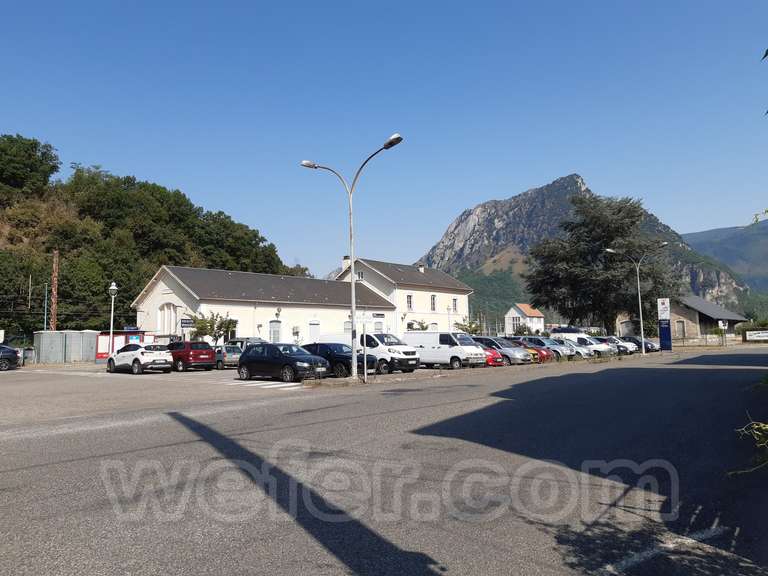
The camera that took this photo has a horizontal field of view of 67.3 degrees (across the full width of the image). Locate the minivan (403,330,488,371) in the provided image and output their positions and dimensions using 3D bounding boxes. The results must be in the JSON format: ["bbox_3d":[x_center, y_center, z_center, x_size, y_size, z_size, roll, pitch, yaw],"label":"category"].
[{"bbox_3d":[3.229,3.358,31.626,4.535,1.940,1.905,-5,-7,41],"label":"minivan"}]

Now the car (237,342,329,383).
[{"bbox_3d":[-4.232,3.011,23.746,4.222,1.462,1.790,-5,-6,39],"label":"car"}]

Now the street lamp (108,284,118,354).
[{"bbox_3d":[-17.684,2.522,37.500,0.560,5.730,0.560,-1,-5,0],"label":"street lamp"}]

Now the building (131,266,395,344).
[{"bbox_3d":[-10.666,2.892,57.272,10.870,8.250,23.970,-6,-7,41],"label":"building"}]

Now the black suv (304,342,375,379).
[{"bbox_3d":[-2.284,3.214,26.164,4.300,1.550,1.820,-6,-7,41],"label":"black suv"}]

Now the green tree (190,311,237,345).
[{"bbox_3d":[-11.504,3.449,39.138,3.000,3.500,3.100,-5,-7,41],"label":"green tree"}]

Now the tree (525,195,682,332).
[{"bbox_3d":[27.025,-2.060,72.000,18.000,18.980,18.000,-1,-5,0],"label":"tree"}]

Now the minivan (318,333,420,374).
[{"bbox_3d":[-0.735,3.069,27.448,5.024,1.895,1.950,-5,-7,40],"label":"minivan"}]

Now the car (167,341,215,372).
[{"bbox_3d":[-11.416,3.853,32.832,4.446,1.620,1.820,-6,-7,44],"label":"car"}]

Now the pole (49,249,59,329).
[{"bbox_3d":[-27.857,1.546,48.659,0.370,9.430,0.370,-5,-7,41],"label":"pole"}]

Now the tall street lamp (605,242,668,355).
[{"bbox_3d":[21.066,0.919,47.828,4.600,8.740,0.400,-6,-7,41],"label":"tall street lamp"}]

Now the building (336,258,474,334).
[{"bbox_3d":[2.155,2.553,72.374,11.440,11.060,15.510,-6,-7,41],"label":"building"}]

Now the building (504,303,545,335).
[{"bbox_3d":[26.650,6.946,108.986,4.510,7.790,7.020,-6,-7,41],"label":"building"}]

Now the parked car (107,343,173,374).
[{"bbox_3d":[-13.113,3.735,30.821,4.272,1.550,1.800,-5,-7,40],"label":"parked car"}]

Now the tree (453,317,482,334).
[{"bbox_3d":[8.927,5.064,62.287,3.000,3.760,3.000,-5,-7,41],"label":"tree"}]

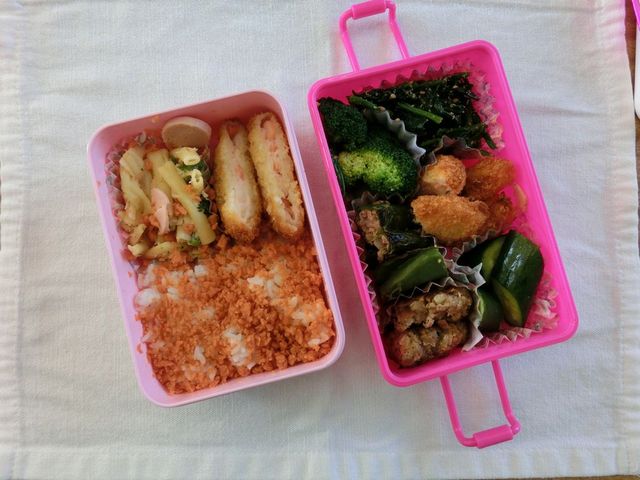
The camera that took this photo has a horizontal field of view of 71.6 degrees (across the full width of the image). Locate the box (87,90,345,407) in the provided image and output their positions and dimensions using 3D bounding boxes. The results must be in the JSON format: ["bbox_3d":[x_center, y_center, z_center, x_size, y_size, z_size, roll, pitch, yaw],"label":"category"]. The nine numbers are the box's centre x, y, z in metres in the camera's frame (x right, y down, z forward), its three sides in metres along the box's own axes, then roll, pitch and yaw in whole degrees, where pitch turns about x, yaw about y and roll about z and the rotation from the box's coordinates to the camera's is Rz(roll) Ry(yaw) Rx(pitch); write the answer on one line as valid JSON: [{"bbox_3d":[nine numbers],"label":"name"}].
[{"bbox_3d":[-0.061,0.005,0.283,0.119,0.050,0.168,-14,86,-2],"label":"box"}]

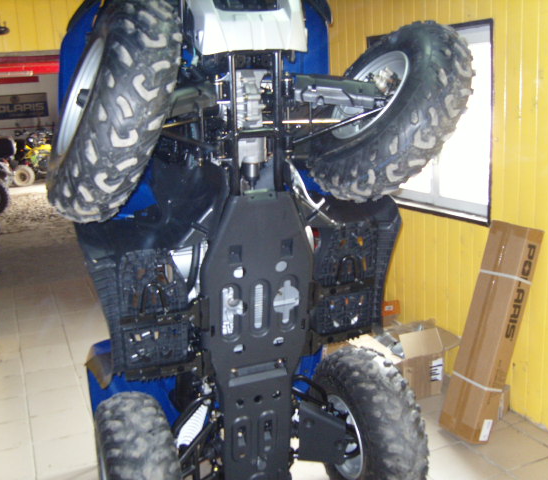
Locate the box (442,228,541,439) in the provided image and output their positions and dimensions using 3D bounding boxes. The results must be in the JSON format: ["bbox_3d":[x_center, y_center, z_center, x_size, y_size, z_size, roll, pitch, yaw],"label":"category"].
[{"bbox_3d":[1.010,0.423,3.021,0.099,1.005,0.217,11,4,-30],"label":"box"}]

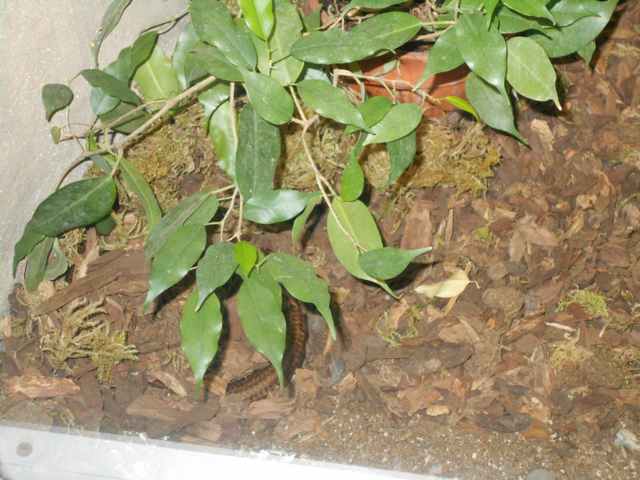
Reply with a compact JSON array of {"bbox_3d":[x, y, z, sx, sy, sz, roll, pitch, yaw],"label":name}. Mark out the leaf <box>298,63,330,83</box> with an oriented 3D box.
[{"bbox_3d":[-0.004,-0.130,1.155,0.026,0.012,0.042,-16,76,-3],"label":"leaf"}]

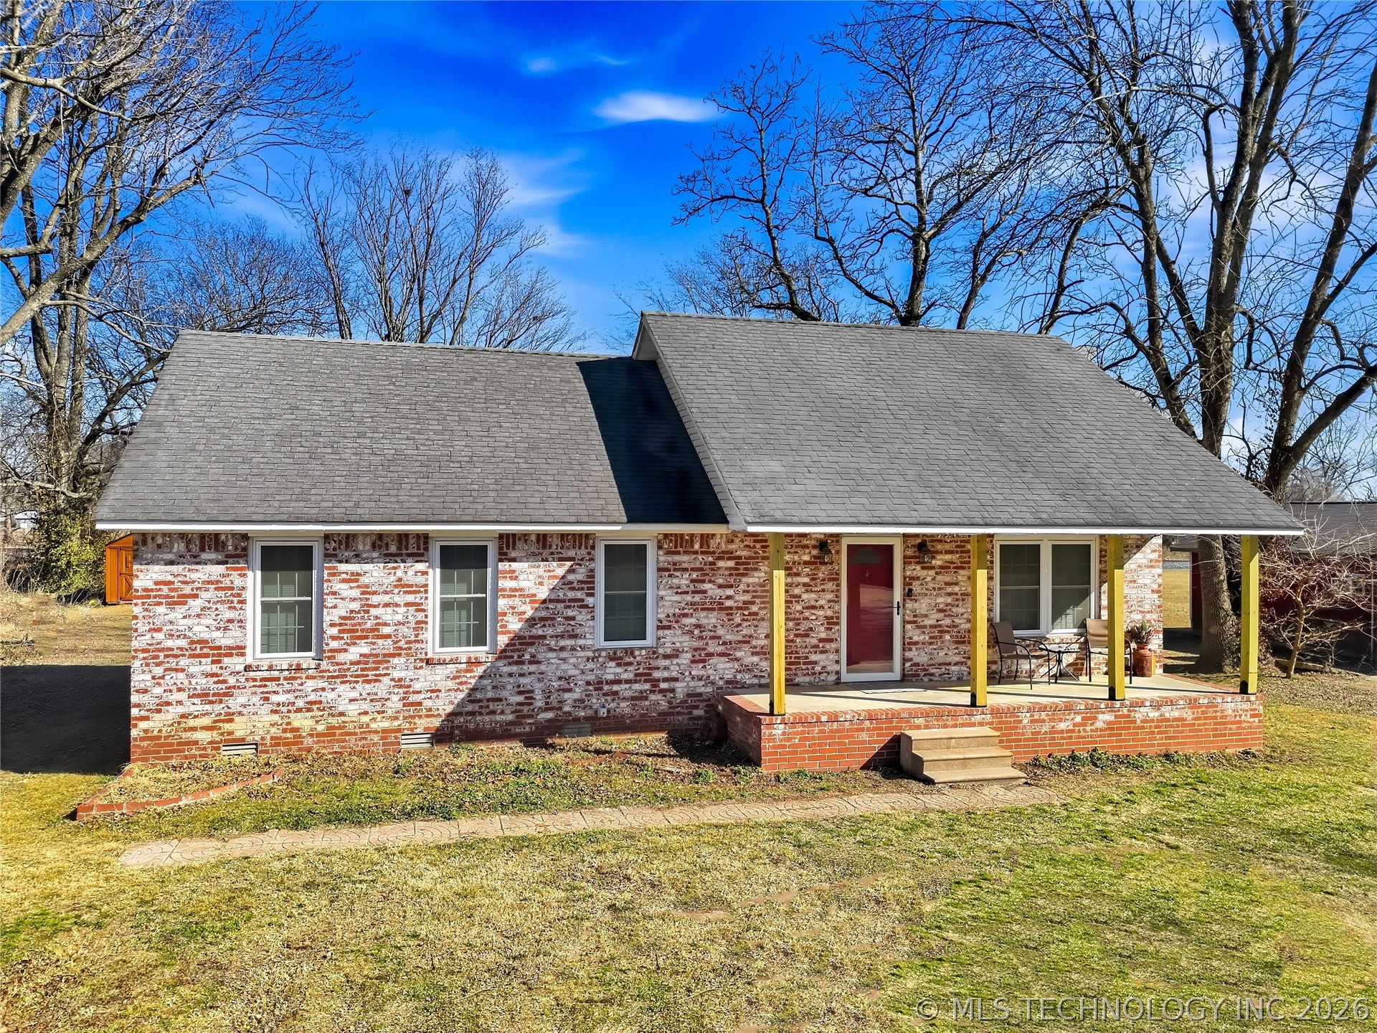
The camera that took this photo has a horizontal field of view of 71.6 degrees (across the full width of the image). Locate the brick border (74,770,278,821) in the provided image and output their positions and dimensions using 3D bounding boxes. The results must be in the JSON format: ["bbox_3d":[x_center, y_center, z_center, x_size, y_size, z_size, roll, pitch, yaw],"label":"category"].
[{"bbox_3d":[-5.738,3.101,10.999,1.800,0.170,1.620,0,0,-14],"label":"brick border"}]

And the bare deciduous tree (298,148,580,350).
[{"bbox_3d":[-8.900,-5.000,34.000,10.100,16.200,9.500,0,0,0],"label":"bare deciduous tree"}]

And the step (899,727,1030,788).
[{"bbox_3d":[3.351,2.954,11.725,1.210,0.430,1.064,0,0,-14],"label":"step"}]

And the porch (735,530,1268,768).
[{"bbox_3d":[4.279,1.700,13.430,7.440,3.010,1.950,0,0,-14],"label":"porch"}]

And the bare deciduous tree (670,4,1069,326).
[{"bbox_3d":[5.500,-6.200,29.000,12.100,18.600,11.500,0,0,0],"label":"bare deciduous tree"}]

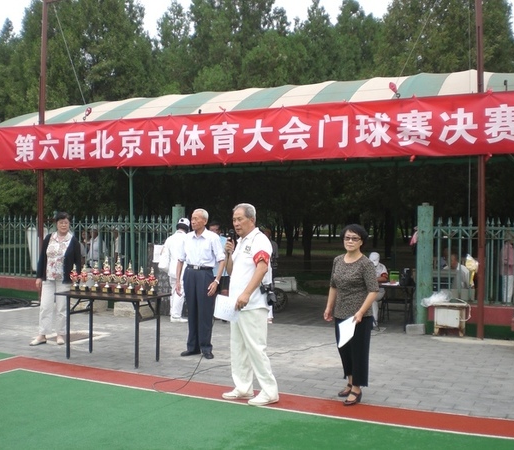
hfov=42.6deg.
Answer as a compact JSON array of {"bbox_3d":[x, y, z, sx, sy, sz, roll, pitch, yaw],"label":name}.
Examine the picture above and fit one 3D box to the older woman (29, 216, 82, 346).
[{"bbox_3d":[-2.508,0.669,8.200,0.600,1.649,0.360,0,0,-7],"label":"older woman"}]

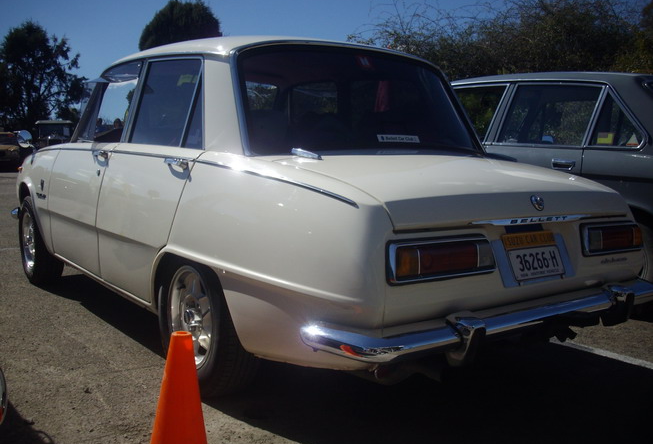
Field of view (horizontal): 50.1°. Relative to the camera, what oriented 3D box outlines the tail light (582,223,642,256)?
[{"bbox_3d":[0.963,0.053,2.363,0.370,0.110,0.050,-4,-5,-38],"label":"tail light"}]

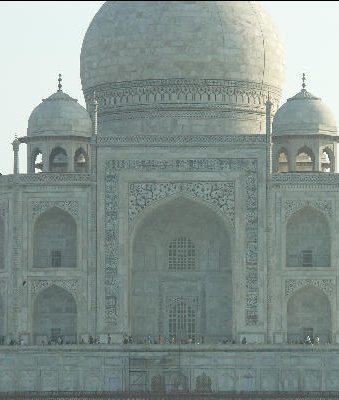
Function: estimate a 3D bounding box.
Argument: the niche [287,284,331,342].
[{"bbox_3d":[17.895,14.804,351.053,5.618,7.735,1.700,0,-6,1],"label":"niche"}]

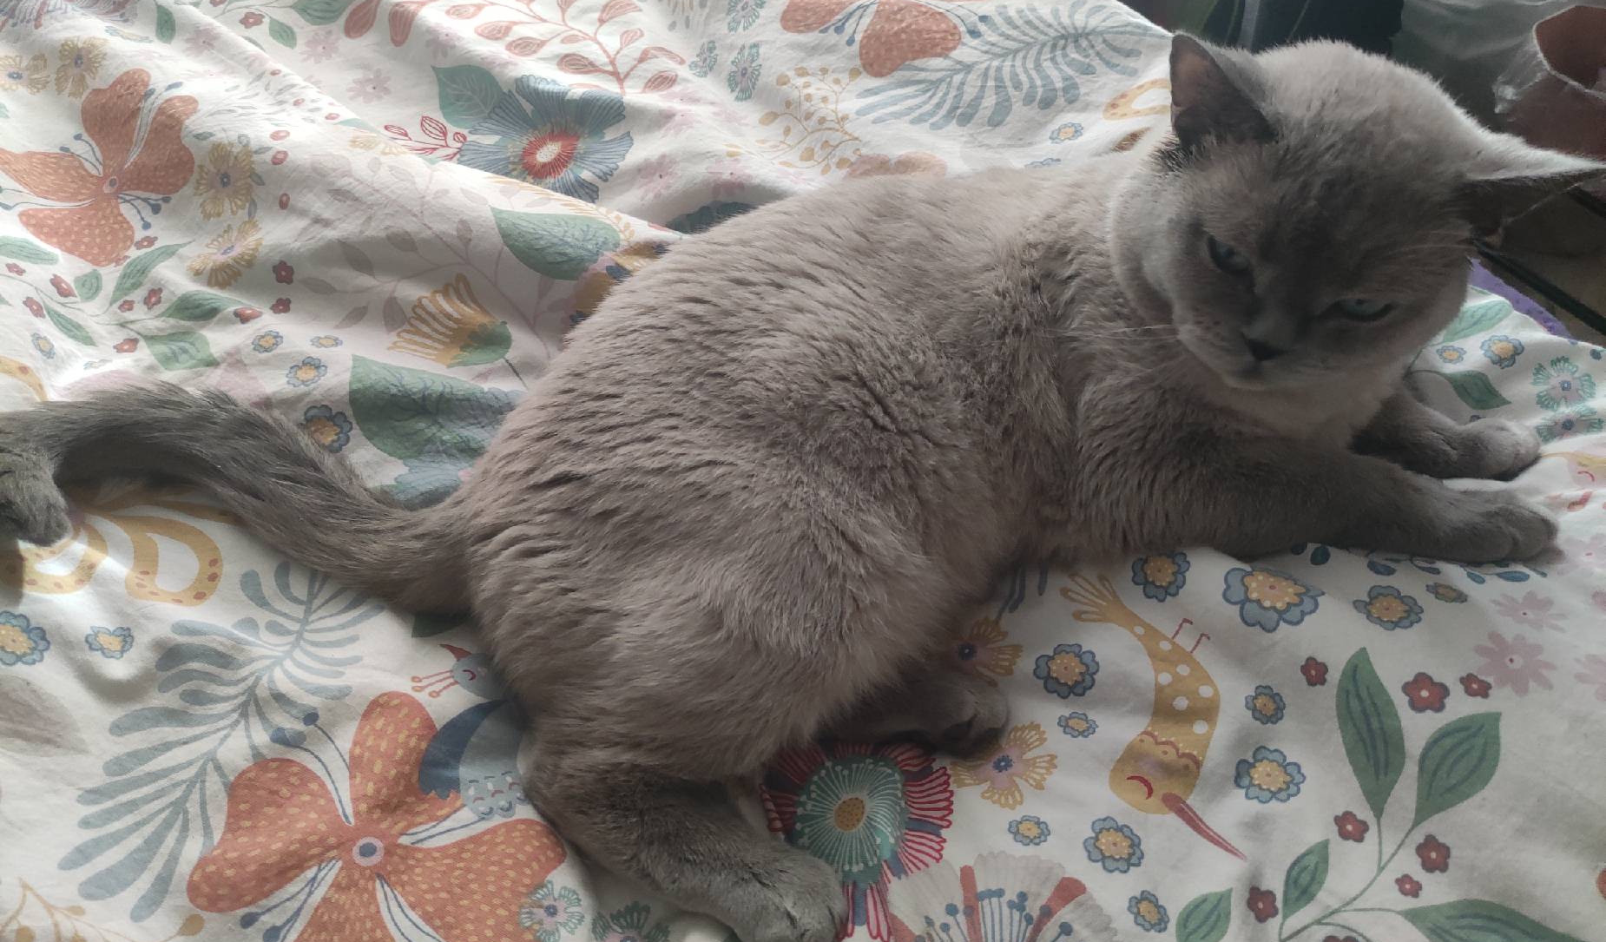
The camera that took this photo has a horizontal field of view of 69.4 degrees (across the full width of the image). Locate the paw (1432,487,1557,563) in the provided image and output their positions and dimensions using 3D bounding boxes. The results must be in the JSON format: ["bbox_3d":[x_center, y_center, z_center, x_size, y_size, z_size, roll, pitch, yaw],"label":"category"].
[{"bbox_3d":[0.315,0.025,0.529,0.050,0.026,0.032,8,52,6],"label":"paw"}]

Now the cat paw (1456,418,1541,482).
[{"bbox_3d":[0.333,-0.010,0.556,0.038,0.026,0.031,3,52,2],"label":"cat paw"}]

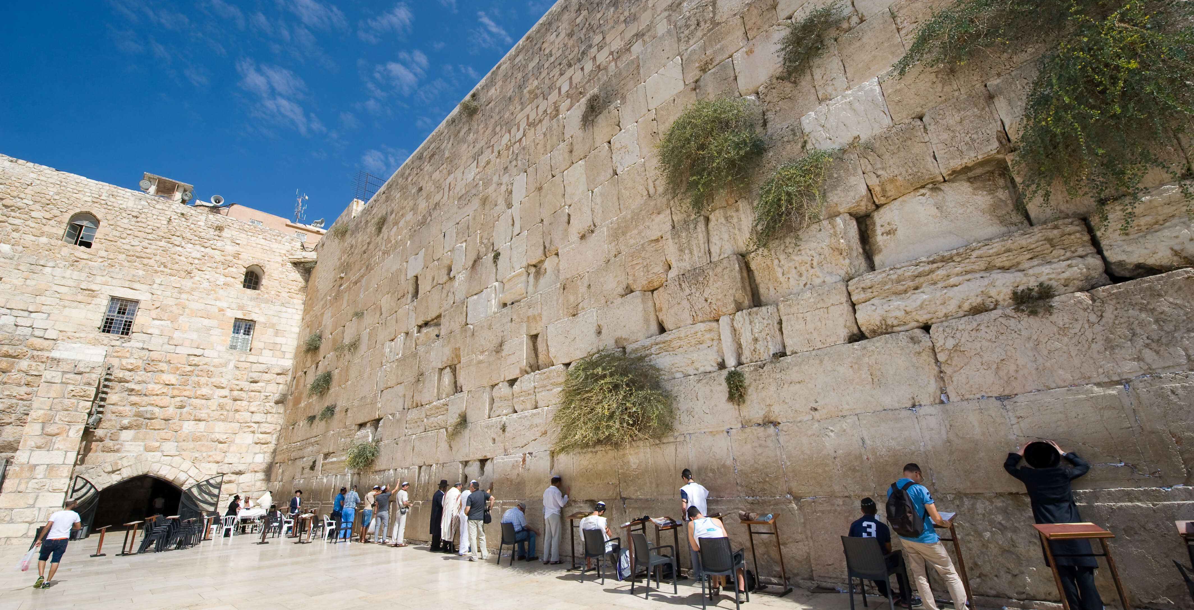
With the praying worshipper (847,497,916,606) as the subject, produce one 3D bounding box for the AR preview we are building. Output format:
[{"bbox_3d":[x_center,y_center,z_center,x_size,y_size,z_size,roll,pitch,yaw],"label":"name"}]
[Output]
[{"bbox_3d":[3.559,3.113,5.816,0.500,1.260,0.800,-19,-25,37],"label":"praying worshipper"}]

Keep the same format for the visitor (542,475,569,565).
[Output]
[{"bbox_3d":[-0.931,4.806,10.454,0.500,1.770,0.500,-21,-27,40],"label":"visitor"}]

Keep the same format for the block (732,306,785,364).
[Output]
[{"bbox_3d":[3.150,0.622,8.621,0.869,0.950,0.650,-21,-27,40],"label":"block"}]

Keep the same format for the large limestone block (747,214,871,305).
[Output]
[{"bbox_3d":[3.870,-0.685,8.414,1.948,1.035,0.750,-21,-27,40],"label":"large limestone block"}]

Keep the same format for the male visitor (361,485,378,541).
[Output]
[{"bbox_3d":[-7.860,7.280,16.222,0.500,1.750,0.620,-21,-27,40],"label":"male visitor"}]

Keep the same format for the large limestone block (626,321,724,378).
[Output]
[{"bbox_3d":[1.884,1.164,10.266,2.409,0.954,0.700,-21,-27,40],"label":"large limestone block"}]

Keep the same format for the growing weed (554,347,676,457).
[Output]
[{"bbox_3d":[0.299,2.091,10.299,2.600,2.100,1.000,-21,-27,40],"label":"growing weed"}]

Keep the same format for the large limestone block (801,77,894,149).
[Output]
[{"bbox_3d":[4.800,-3.374,8.853,1.425,0.946,0.700,-21,-27,40],"label":"large limestone block"}]

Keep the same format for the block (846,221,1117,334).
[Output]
[{"bbox_3d":[5.309,-0.219,6.693,2.731,0.884,0.800,-21,-27,40],"label":"block"}]

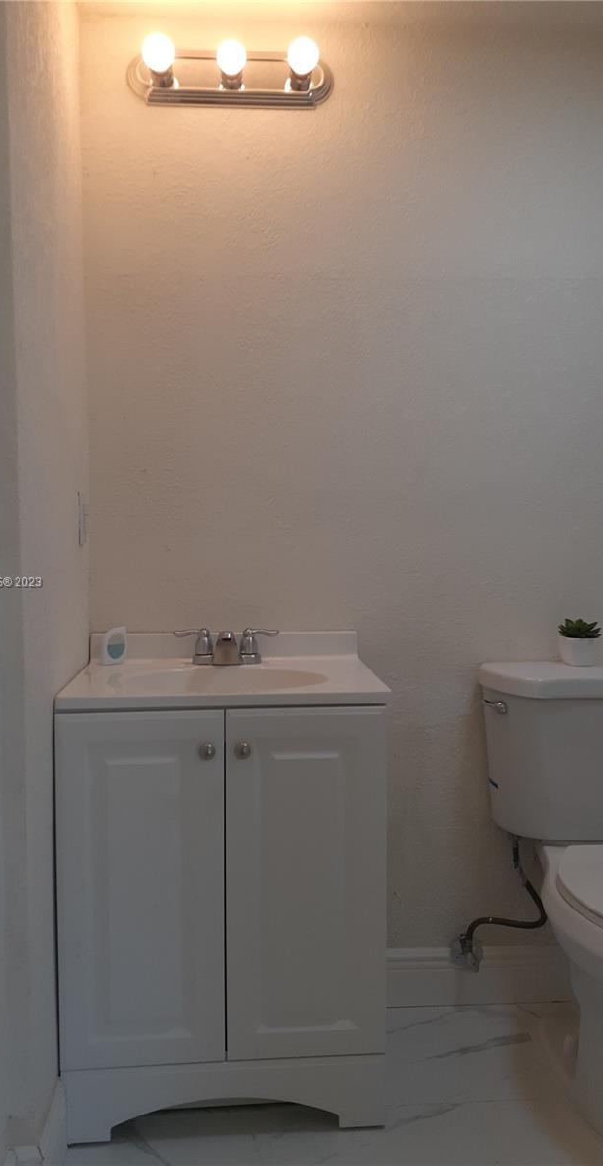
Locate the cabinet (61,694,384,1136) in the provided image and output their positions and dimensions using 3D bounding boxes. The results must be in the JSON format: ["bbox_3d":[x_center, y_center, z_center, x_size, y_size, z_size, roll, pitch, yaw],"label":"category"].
[{"bbox_3d":[-0.158,0.614,1.892,0.597,0.818,0.436,0,3,-4],"label":"cabinet"}]

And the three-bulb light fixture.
[{"bbox_3d":[-0.151,-1.118,1.956,0.455,0.114,0.133,0,3,-4],"label":"three-bulb light fixture"}]

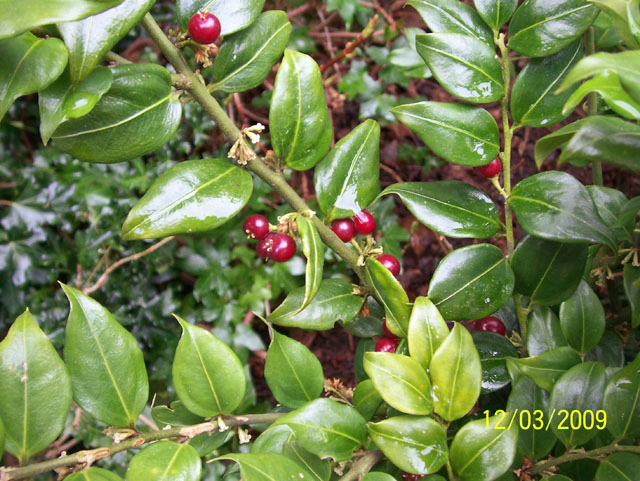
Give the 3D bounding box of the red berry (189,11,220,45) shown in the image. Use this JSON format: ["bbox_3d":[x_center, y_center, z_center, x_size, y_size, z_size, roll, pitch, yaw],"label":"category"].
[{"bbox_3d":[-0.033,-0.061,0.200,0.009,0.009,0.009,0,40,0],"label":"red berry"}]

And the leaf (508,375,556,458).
[{"bbox_3d":[0.076,0.062,0.250,0.018,0.006,0.033,4,73,1],"label":"leaf"}]

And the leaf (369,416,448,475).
[{"bbox_3d":[0.027,0.063,0.218,0.026,0.005,0.017,21,68,9],"label":"leaf"}]

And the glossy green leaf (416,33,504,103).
[{"bbox_3d":[0.053,-0.067,0.264,0.039,0.007,0.024,27,68,-12],"label":"glossy green leaf"}]

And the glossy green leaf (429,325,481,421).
[{"bbox_3d":[0.040,0.039,0.210,0.016,0.006,0.030,8,72,-4],"label":"glossy green leaf"}]

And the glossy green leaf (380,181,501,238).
[{"bbox_3d":[0.051,-0.013,0.300,0.053,0.010,0.022,19,62,10],"label":"glossy green leaf"}]

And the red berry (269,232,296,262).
[{"bbox_3d":[-0.014,0.003,0.270,0.011,0.011,0.011,0,40,0],"label":"red berry"}]

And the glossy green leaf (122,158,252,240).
[{"bbox_3d":[-0.051,-0.015,0.270,0.055,0.008,0.026,-33,68,-15],"label":"glossy green leaf"}]

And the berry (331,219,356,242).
[{"bbox_3d":[0.009,-0.004,0.267,0.009,0.009,0.009,0,41,0],"label":"berry"}]

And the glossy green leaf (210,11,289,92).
[{"bbox_3d":[-0.024,-0.065,0.246,0.039,0.008,0.021,-43,78,-10],"label":"glossy green leaf"}]

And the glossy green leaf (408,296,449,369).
[{"bbox_3d":[0.042,0.036,0.275,0.015,0.006,0.029,-5,73,-8],"label":"glossy green leaf"}]

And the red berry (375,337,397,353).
[{"bbox_3d":[0.029,0.048,0.310,0.010,0.010,0.010,0,40,0],"label":"red berry"}]

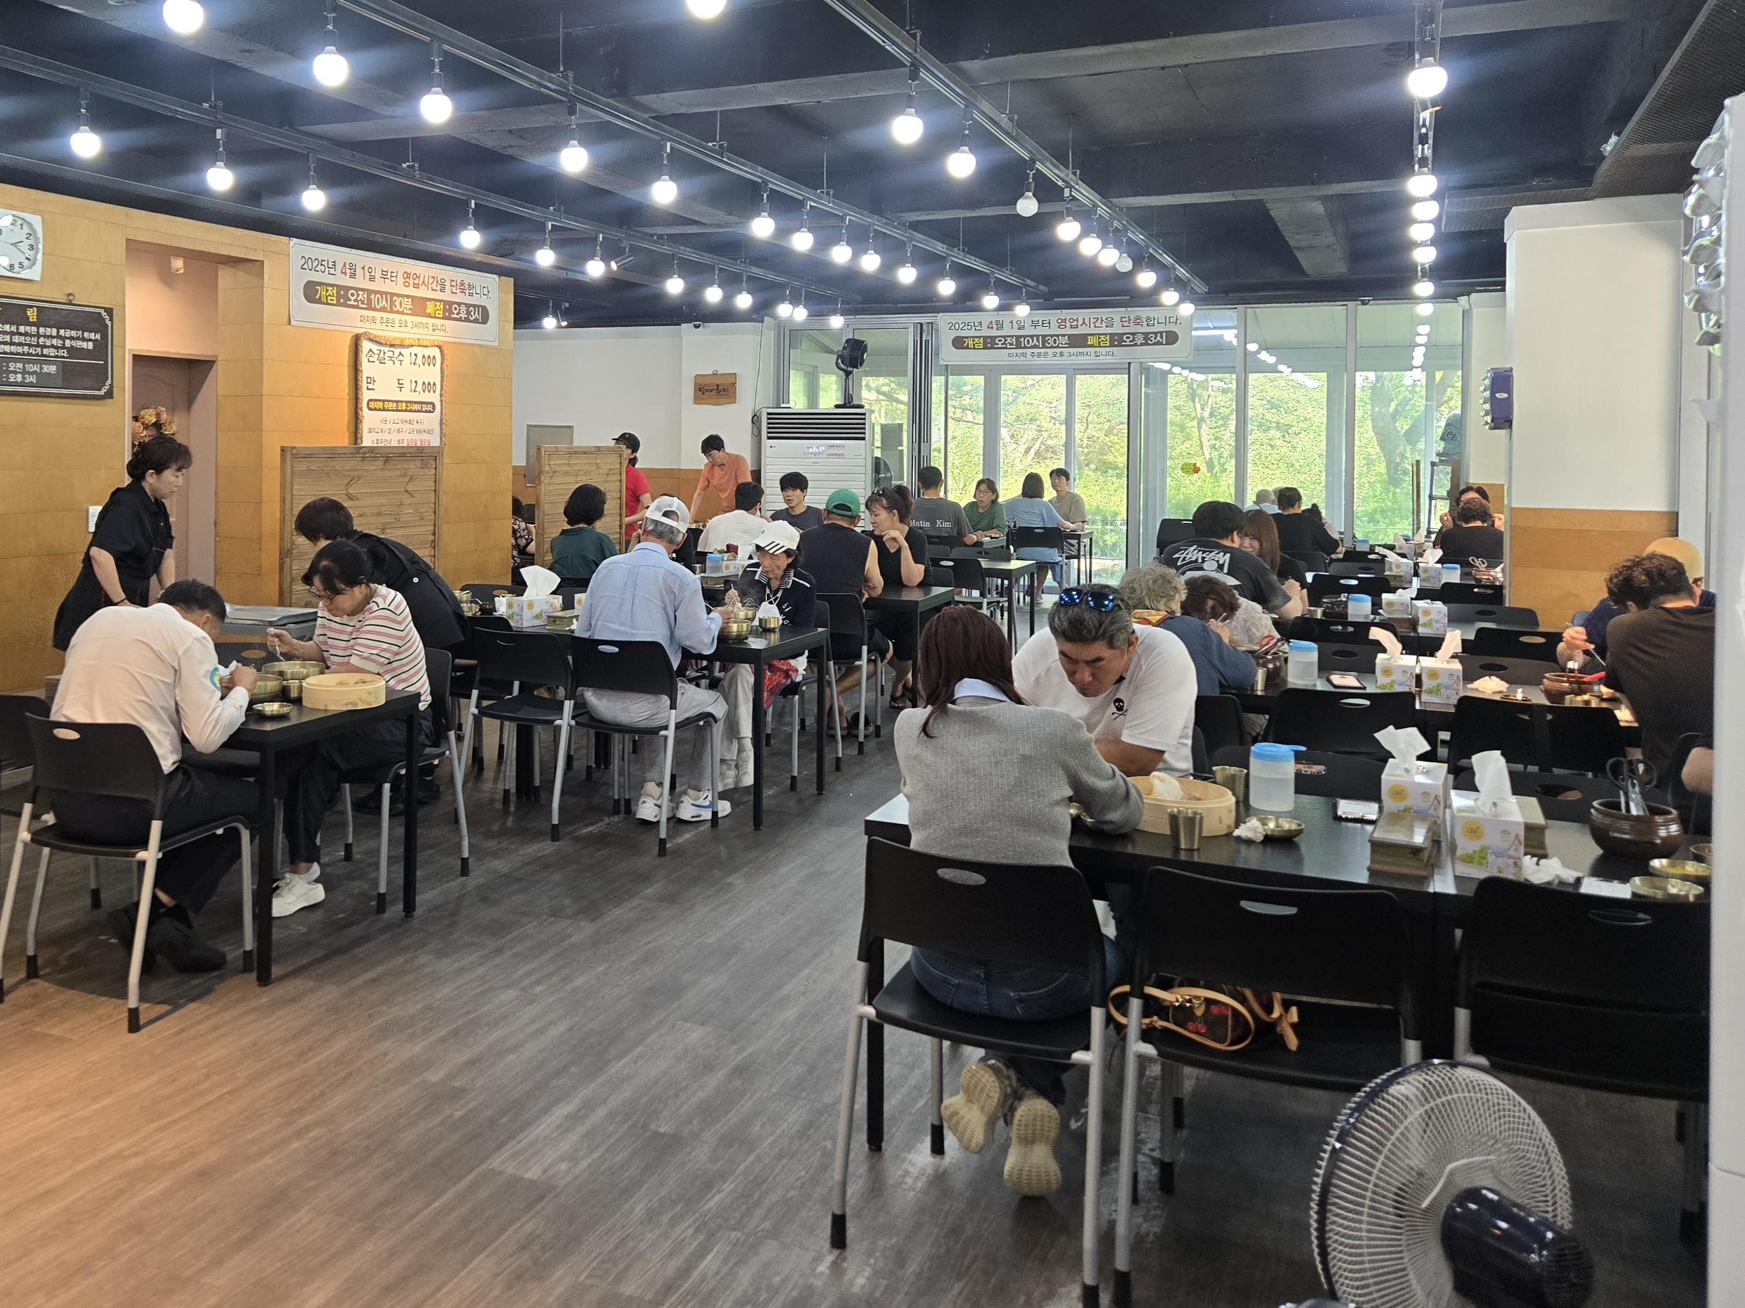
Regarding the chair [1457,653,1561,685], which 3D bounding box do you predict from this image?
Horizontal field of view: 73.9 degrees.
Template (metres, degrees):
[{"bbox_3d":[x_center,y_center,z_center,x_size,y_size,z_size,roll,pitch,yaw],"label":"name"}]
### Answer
[{"bbox_3d":[2.316,0.440,4.302,0.490,0.790,0.480,4,10,22],"label":"chair"}]

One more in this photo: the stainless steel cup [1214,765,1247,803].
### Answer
[{"bbox_3d":[0.823,0.299,2.665,0.073,0.070,0.073,4,9,25],"label":"stainless steel cup"}]

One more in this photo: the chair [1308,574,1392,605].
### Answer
[{"bbox_3d":[3.142,-0.139,7.620,0.490,0.790,0.480,4,10,22],"label":"chair"}]

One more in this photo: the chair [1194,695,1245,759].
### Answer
[{"bbox_3d":[1.070,0.490,4.020,0.500,0.810,0.520,3,8,21],"label":"chair"}]

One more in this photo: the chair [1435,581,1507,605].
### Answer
[{"bbox_3d":[3.530,-0.039,6.680,0.490,0.800,0.500,4,9,25],"label":"chair"}]

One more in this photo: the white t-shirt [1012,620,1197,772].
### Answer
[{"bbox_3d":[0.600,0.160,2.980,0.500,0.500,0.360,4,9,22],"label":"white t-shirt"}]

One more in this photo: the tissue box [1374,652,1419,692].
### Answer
[{"bbox_3d":[1.840,0.079,4.080,0.123,0.120,0.190,4,8,23],"label":"tissue box"}]

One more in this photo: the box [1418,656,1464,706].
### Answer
[{"bbox_3d":[1.966,0.094,3.995,0.123,0.120,0.190,4,8,23],"label":"box"}]

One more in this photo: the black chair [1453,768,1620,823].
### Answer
[{"bbox_3d":[1.619,0.716,2.695,0.490,0.790,0.480,4,10,22],"label":"black chair"}]

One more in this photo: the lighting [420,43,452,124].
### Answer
[{"bbox_3d":[-1.385,-1.815,3.680,0.097,0.245,0.097,4,9,25],"label":"lighting"}]

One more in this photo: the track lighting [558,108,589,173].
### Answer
[{"bbox_3d":[-1.084,-1.858,4.200,0.100,0.240,0.100,1,9,0],"label":"track lighting"}]

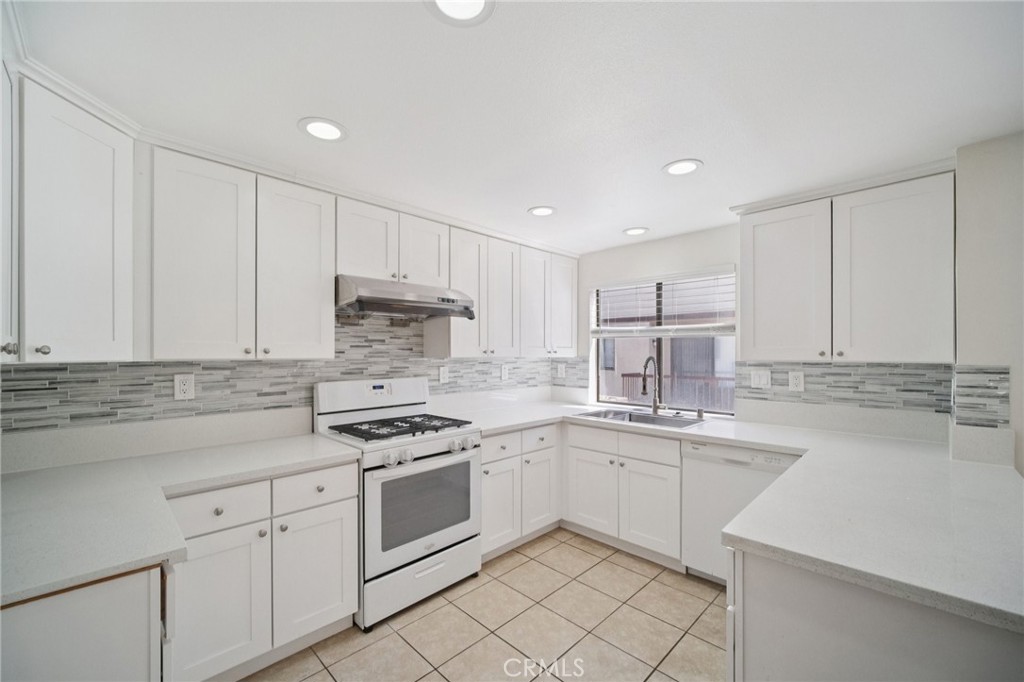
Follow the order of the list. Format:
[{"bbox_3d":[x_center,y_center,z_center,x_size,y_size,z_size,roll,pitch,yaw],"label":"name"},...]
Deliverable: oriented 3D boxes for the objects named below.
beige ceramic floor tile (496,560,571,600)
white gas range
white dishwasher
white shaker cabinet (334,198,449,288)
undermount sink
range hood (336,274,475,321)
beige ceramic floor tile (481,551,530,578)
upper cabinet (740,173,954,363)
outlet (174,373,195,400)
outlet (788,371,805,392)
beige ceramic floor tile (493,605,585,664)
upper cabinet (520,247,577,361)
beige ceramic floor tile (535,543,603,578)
[{"bbox_3d":[0.143,1.476,2.458,0.333,0.010,0.333,1,-2,-45],"label":"beige ceramic floor tile"},{"bbox_3d":[-0.687,0.876,2.458,0.760,1.205,0.675,2,-3,-45],"label":"white gas range"},{"bbox_3d":[1.458,1.040,2.427,0.600,0.850,0.605,1,-2,-45],"label":"white dishwasher"},{"bbox_3d":[-0.802,-0.574,2.558,0.320,0.431,0.762,-2,-3,45],"label":"white shaker cabinet"},{"bbox_3d":[0.970,0.709,3.076,0.460,0.205,0.830,2,-3,-45],"label":"undermount sink"},{"bbox_3d":[-0.706,-0.250,2.462,0.562,0.225,0.757,-2,-3,45],"label":"range hood"},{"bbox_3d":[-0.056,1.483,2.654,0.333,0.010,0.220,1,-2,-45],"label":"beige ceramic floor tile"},{"bbox_3d":[1.866,-0.336,2.287,0.330,0.915,0.900,1,-2,-45],"label":"upper cabinet"},{"bbox_3d":[-1.611,0.228,1.959,0.077,0.122,0.010,1,-2,-45],"label":"outlet"},{"bbox_3d":[1.832,0.262,2.562,0.010,0.122,0.078,1,-2,-45],"label":"outlet"},{"bbox_3d":[0.149,1.466,1.994,0.336,0.010,0.336,2,-3,-45],"label":"beige ceramic floor tile"},{"bbox_3d":[0.231,-0.310,3.592,0.320,0.924,0.770,-2,-3,45],"label":"upper cabinet"},{"bbox_3d":[0.392,1.494,2.719,0.336,0.010,0.336,2,-3,-45],"label":"beige ceramic floor tile"}]

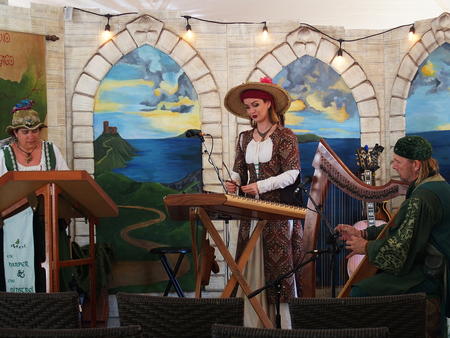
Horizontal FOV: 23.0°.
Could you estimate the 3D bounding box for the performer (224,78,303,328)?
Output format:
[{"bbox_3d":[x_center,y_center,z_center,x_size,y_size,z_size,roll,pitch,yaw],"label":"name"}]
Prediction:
[{"bbox_3d":[0.251,0.251,7.200,0.500,1.680,0.460,-1,0,22],"label":"performer"}]

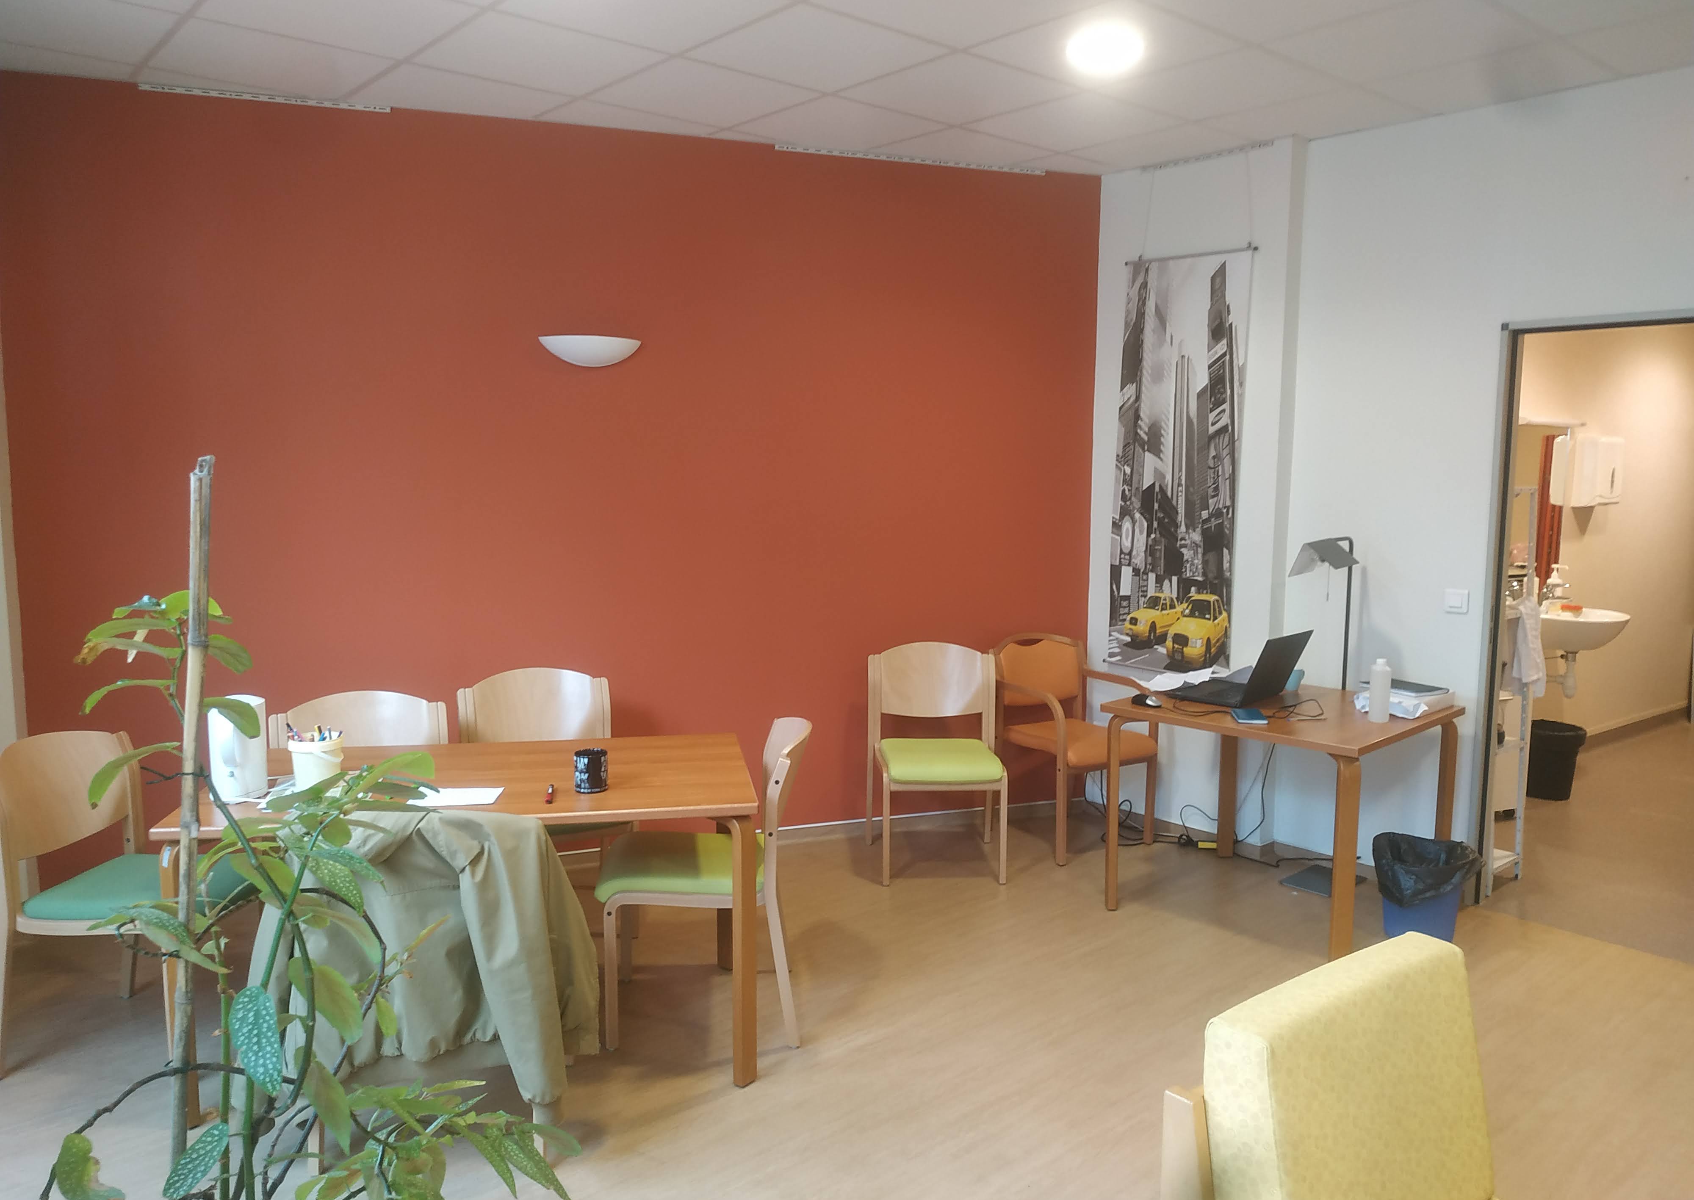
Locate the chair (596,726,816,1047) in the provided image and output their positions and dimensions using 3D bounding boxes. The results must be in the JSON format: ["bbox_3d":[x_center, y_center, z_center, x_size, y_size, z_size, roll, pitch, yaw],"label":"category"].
[{"bbox_3d":[-0.392,0.763,3.349,0.580,0.855,0.510,0,6,-3],"label":"chair"}]

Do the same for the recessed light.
[{"bbox_3d":[0.744,-1.576,3.376,0.206,0.034,0.206,-6,10,-40],"label":"recessed light"}]

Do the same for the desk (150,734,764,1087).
[{"bbox_3d":[-0.959,0.837,3.192,1.372,0.741,0.793,-1,6,-9],"label":"desk"}]

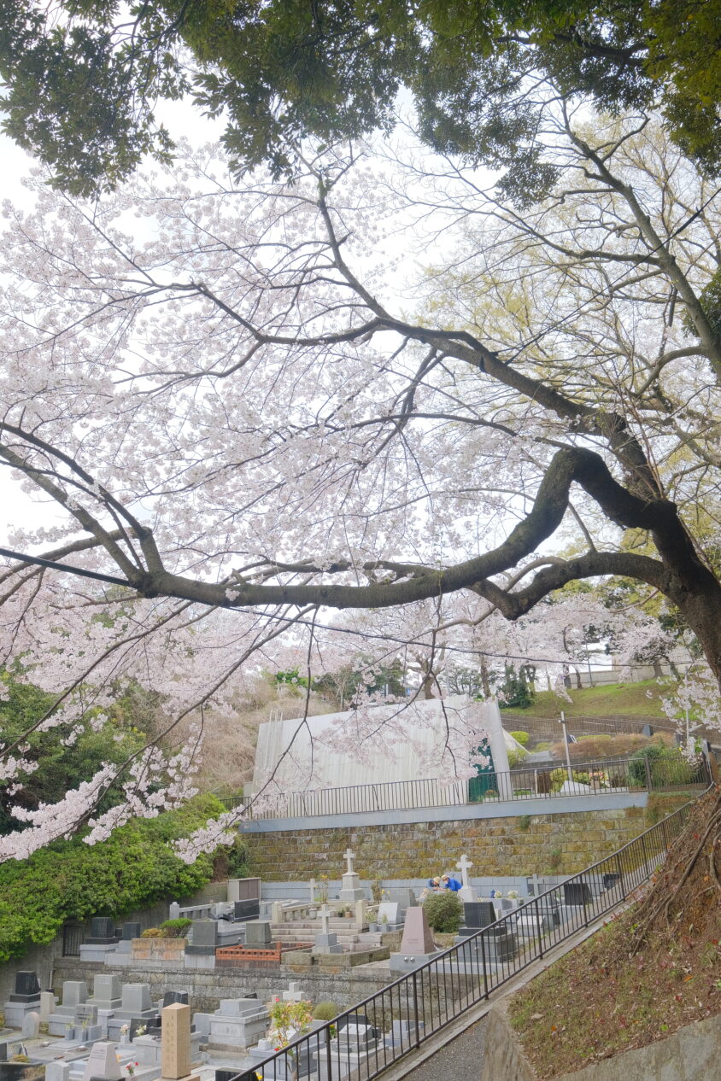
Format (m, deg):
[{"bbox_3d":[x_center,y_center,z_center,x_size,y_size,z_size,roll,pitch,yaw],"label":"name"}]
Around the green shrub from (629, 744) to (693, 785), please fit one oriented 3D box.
[{"bbox_3d":[9.898,7.391,28.716,2.060,1.442,1.442,-14,-21,29],"label":"green shrub"}]

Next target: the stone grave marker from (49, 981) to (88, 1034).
[{"bbox_3d":[-6.176,10.096,18.885,0.973,1.039,0.616,-15,-21,31],"label":"stone grave marker"}]

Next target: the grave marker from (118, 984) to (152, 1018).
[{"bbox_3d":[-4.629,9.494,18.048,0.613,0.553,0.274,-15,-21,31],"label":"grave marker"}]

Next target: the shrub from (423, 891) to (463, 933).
[{"bbox_3d":[1.940,8.702,20.400,0.950,0.950,0.900,-3,-18,-1],"label":"shrub"}]

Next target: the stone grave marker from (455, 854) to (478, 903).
[{"bbox_3d":[3.304,10.634,27.067,0.597,1.660,0.494,-14,-21,29],"label":"stone grave marker"}]

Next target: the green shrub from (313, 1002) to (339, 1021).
[{"bbox_3d":[-0.698,9.551,17.582,0.505,0.515,0.505,-3,-18,-1],"label":"green shrub"}]

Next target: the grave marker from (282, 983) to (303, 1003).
[{"bbox_3d":[-1.313,9.366,17.221,0.453,1.133,0.227,-14,-21,29],"label":"grave marker"}]

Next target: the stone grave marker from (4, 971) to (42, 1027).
[{"bbox_3d":[-8.278,11.387,21.633,0.717,1.195,0.680,-14,-21,29],"label":"stone grave marker"}]

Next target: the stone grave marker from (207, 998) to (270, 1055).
[{"bbox_3d":[-2.270,9.147,16.554,0.931,0.851,0.768,-15,-21,31],"label":"stone grave marker"}]

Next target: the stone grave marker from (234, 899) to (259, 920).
[{"bbox_3d":[-3.159,10.045,23.664,0.206,0.473,0.998,-14,-21,29],"label":"stone grave marker"}]

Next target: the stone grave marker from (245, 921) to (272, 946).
[{"bbox_3d":[-2.278,8.815,19.549,0.528,0.446,0.260,-15,-21,31],"label":"stone grave marker"}]

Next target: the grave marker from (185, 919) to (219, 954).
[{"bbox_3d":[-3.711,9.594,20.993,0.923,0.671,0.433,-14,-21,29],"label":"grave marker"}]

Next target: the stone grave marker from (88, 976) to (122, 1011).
[{"bbox_3d":[-5.906,10.509,20.301,0.786,0.670,0.453,-14,-21,29],"label":"stone grave marker"}]

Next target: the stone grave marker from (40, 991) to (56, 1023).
[{"bbox_3d":[-7.253,10.827,20.220,0.324,0.615,0.142,-15,-21,31],"label":"stone grave marker"}]

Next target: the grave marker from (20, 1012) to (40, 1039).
[{"bbox_3d":[-7.016,10.319,18.577,0.428,0.477,0.124,-15,-21,31],"label":"grave marker"}]

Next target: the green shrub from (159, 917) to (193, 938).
[{"bbox_3d":[-4.311,9.092,20.400,0.740,0.500,0.650,-15,-21,31],"label":"green shrub"}]

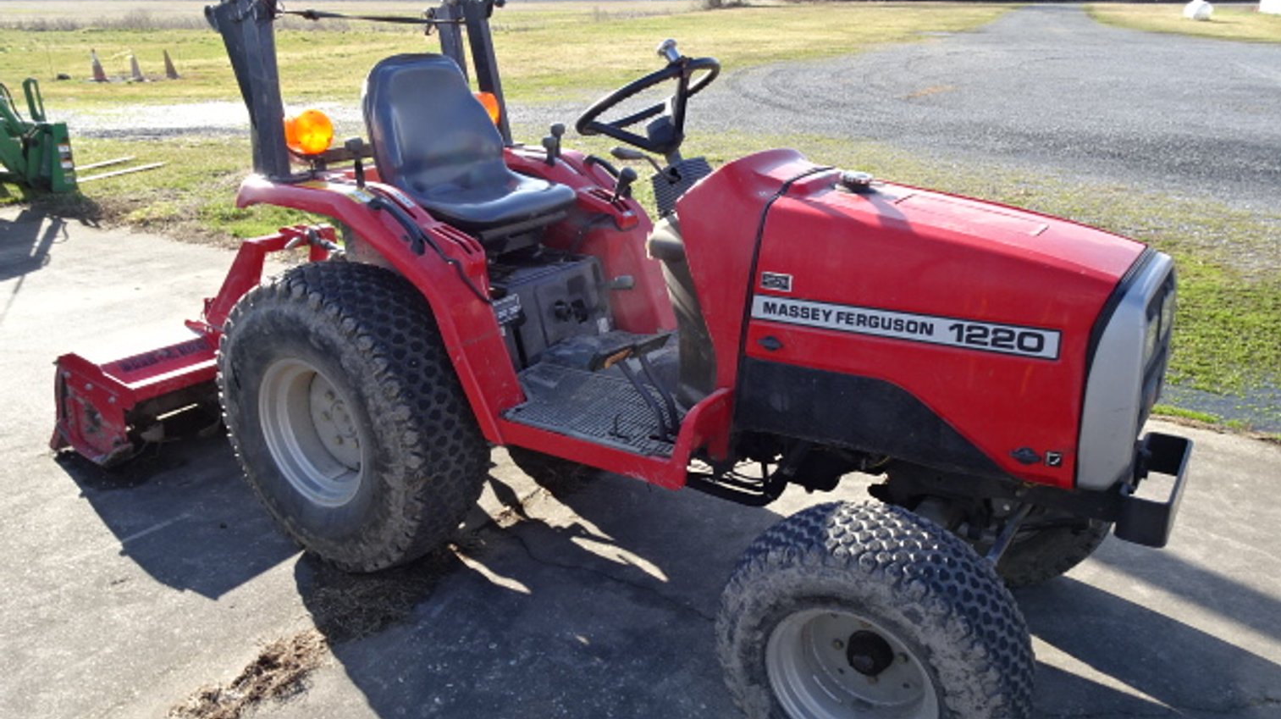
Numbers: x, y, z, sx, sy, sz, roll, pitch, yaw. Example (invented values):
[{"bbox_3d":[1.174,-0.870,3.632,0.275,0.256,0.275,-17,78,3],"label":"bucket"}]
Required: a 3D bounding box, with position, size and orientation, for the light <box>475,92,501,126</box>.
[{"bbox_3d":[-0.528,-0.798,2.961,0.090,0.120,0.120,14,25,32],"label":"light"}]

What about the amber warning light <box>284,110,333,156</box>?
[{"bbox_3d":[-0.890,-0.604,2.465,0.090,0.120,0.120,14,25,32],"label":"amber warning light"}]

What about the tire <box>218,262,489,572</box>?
[{"bbox_3d":[-0.792,0.159,2.526,0.840,0.835,0.305,14,25,32],"label":"tire"}]

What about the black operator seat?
[{"bbox_3d":[-0.465,-0.606,2.572,0.480,0.460,0.480,14,25,32],"label":"black operator seat"}]

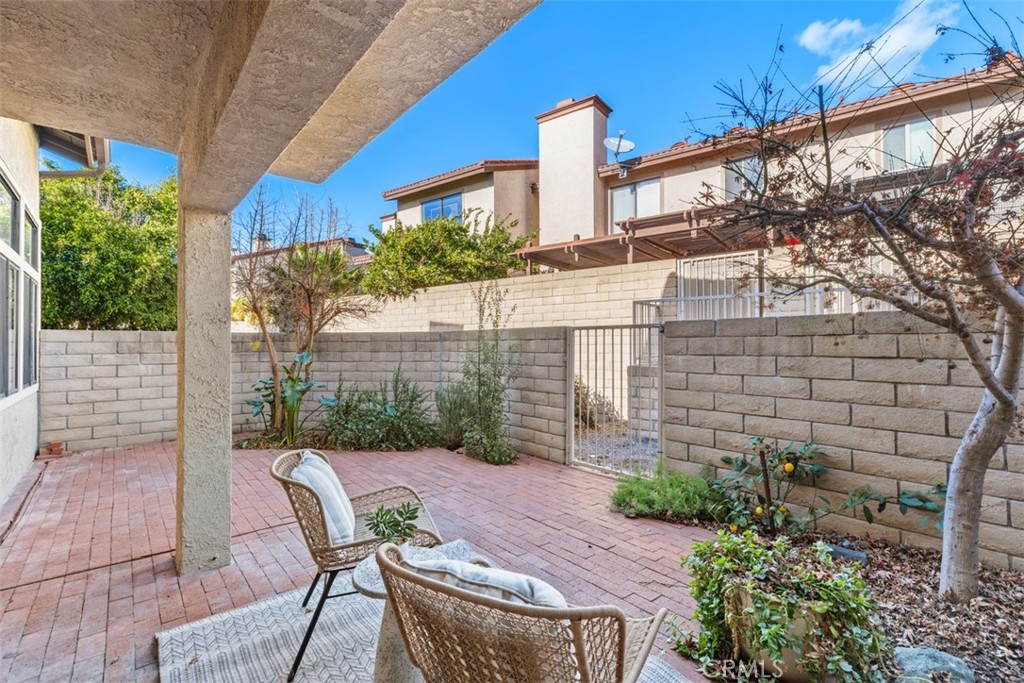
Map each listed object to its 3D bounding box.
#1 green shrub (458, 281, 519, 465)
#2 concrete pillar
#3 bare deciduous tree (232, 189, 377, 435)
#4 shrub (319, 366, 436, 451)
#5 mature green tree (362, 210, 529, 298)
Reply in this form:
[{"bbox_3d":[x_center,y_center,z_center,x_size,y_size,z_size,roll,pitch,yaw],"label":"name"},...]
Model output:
[{"bbox_3d":[-0.274,0.349,5.300,0.660,2.020,0.600,0,0,0],"label":"green shrub"},{"bbox_3d":[-1.876,0.283,2.781,0.245,2.090,0.260,0,-1,-40],"label":"concrete pillar"},{"bbox_3d":[-3.067,-0.435,6.600,2.050,3.450,1.750,0,0,0],"label":"bare deciduous tree"},{"bbox_3d":[-1.777,0.853,6.150,1.500,0.980,0.950,0,0,0],"label":"shrub"},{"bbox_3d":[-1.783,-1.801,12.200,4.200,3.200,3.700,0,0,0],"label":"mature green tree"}]

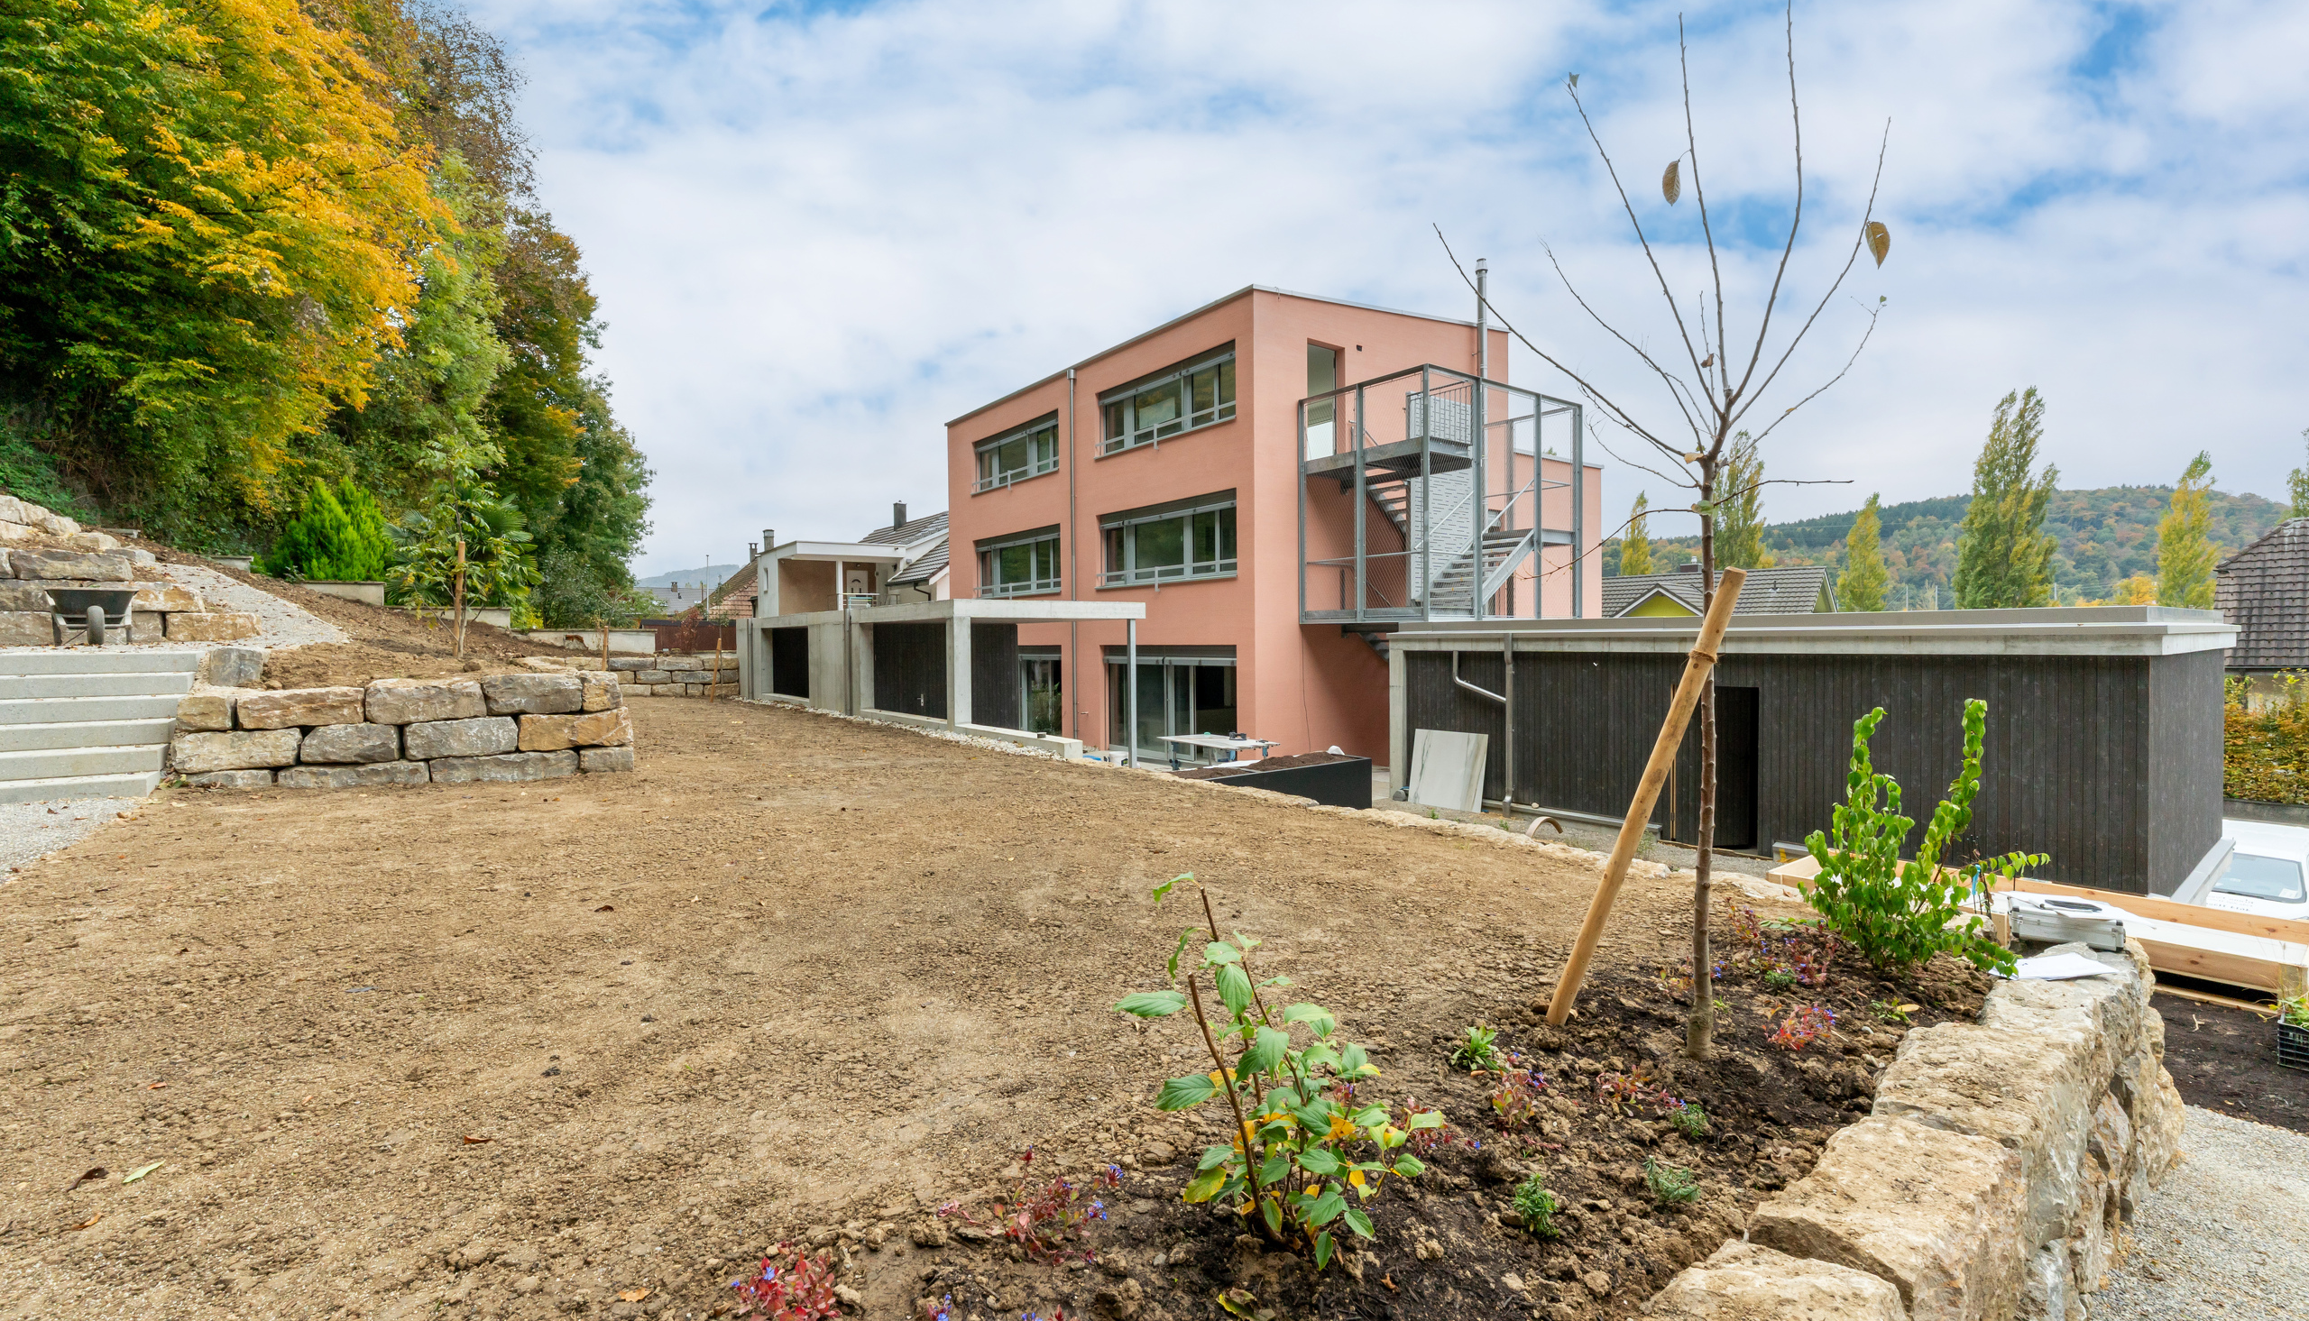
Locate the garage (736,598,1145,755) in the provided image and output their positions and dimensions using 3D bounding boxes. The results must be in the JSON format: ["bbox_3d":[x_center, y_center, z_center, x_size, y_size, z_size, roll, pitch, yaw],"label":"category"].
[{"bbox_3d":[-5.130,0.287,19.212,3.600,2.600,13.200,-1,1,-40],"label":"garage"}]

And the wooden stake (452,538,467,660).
[{"bbox_3d":[-7.744,-0.673,10.000,0.060,1.290,0.060,3,0,-38],"label":"wooden stake"}]

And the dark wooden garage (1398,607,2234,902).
[{"bbox_3d":[9.250,0.817,13.900,4.800,2.860,9.200,-1,1,-39],"label":"dark wooden garage"}]

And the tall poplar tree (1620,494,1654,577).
[{"bbox_3d":[45.646,-6.554,84.906,3.800,18.800,3.800,0,1,28],"label":"tall poplar tree"}]

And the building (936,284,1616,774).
[{"bbox_3d":[3.414,-3.020,25.178,13.140,9.550,14.400,-2,2,-38],"label":"building"}]

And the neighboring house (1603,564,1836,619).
[{"bbox_3d":[18.650,0.254,34.200,11.500,7.000,9.000,1,1,38],"label":"neighboring house"}]

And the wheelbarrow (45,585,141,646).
[{"bbox_3d":[-11.222,-0.467,9.500,1.400,0.630,0.650,1,2,41],"label":"wheelbarrow"}]

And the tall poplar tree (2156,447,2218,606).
[{"bbox_3d":[64.400,-5.007,56.000,3.300,16.000,3.300,-1,2,-41],"label":"tall poplar tree"}]

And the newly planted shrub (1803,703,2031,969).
[{"bbox_3d":[2.680,0.601,3.150,0.660,0.920,0.620,1,1,40],"label":"newly planted shrub"}]

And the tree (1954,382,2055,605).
[{"bbox_3d":[49.200,-6.286,52.000,4.800,18.900,4.800,1,2,43],"label":"tree"}]

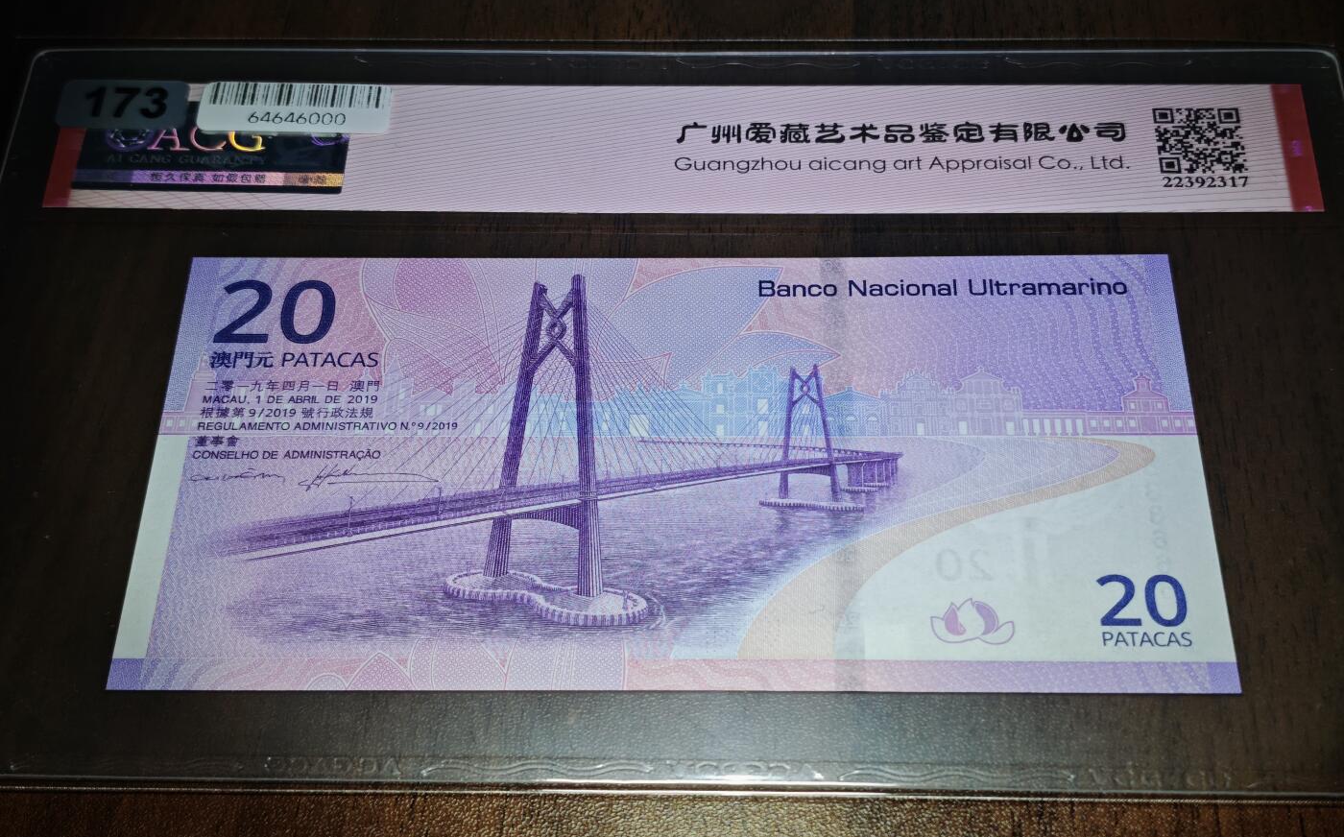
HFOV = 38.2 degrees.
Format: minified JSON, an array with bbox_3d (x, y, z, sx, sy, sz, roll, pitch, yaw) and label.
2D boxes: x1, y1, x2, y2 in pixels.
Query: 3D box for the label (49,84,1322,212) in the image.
[{"bbox_3d":[0.001,-0.042,0.298,0.193,0.001,0.026,0,55,2],"label":"label"}]

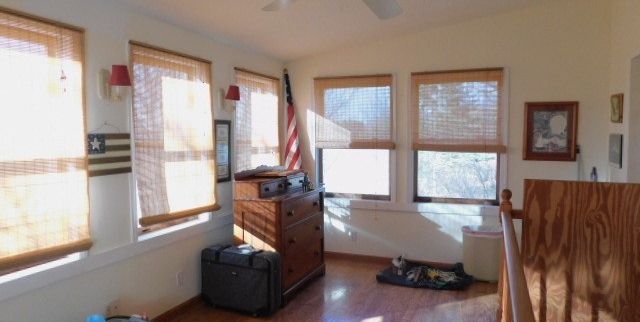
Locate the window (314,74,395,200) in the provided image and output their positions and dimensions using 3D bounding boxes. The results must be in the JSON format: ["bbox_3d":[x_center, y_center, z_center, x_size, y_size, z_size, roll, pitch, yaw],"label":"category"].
[{"bbox_3d":[0.369,-0.263,4.924,0.962,1.413,0.089,1,4,24],"label":"window"}]

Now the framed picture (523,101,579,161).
[{"bbox_3d":[2.162,-0.274,3.986,0.445,0.545,0.030,1,3,23],"label":"framed picture"}]

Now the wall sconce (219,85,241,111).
[{"bbox_3d":[-0.830,-0.572,3.920,0.200,0.235,0.140,1,3,23],"label":"wall sconce"}]

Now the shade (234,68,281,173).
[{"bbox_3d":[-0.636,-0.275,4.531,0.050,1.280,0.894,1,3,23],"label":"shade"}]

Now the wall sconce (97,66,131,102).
[{"bbox_3d":[-1.345,-0.506,2.816,0.229,0.231,0.139,1,4,24],"label":"wall sconce"}]

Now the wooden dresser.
[{"bbox_3d":[-0.363,0.699,4.175,0.503,1.088,0.937,1,4,24],"label":"wooden dresser"}]

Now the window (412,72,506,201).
[{"bbox_3d":[1.382,-0.240,4.332,0.960,1.370,0.100,1,3,23],"label":"window"}]

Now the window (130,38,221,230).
[{"bbox_3d":[-1.129,-0.202,3.484,0.086,1.350,0.932,1,4,24],"label":"window"}]

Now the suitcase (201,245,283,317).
[{"bbox_3d":[-0.664,0.994,3.595,0.650,0.460,0.240,1,3,27],"label":"suitcase"}]

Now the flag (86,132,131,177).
[{"bbox_3d":[-1.428,-0.042,2.915,0.021,0.281,0.358,1,4,24],"label":"flag"}]

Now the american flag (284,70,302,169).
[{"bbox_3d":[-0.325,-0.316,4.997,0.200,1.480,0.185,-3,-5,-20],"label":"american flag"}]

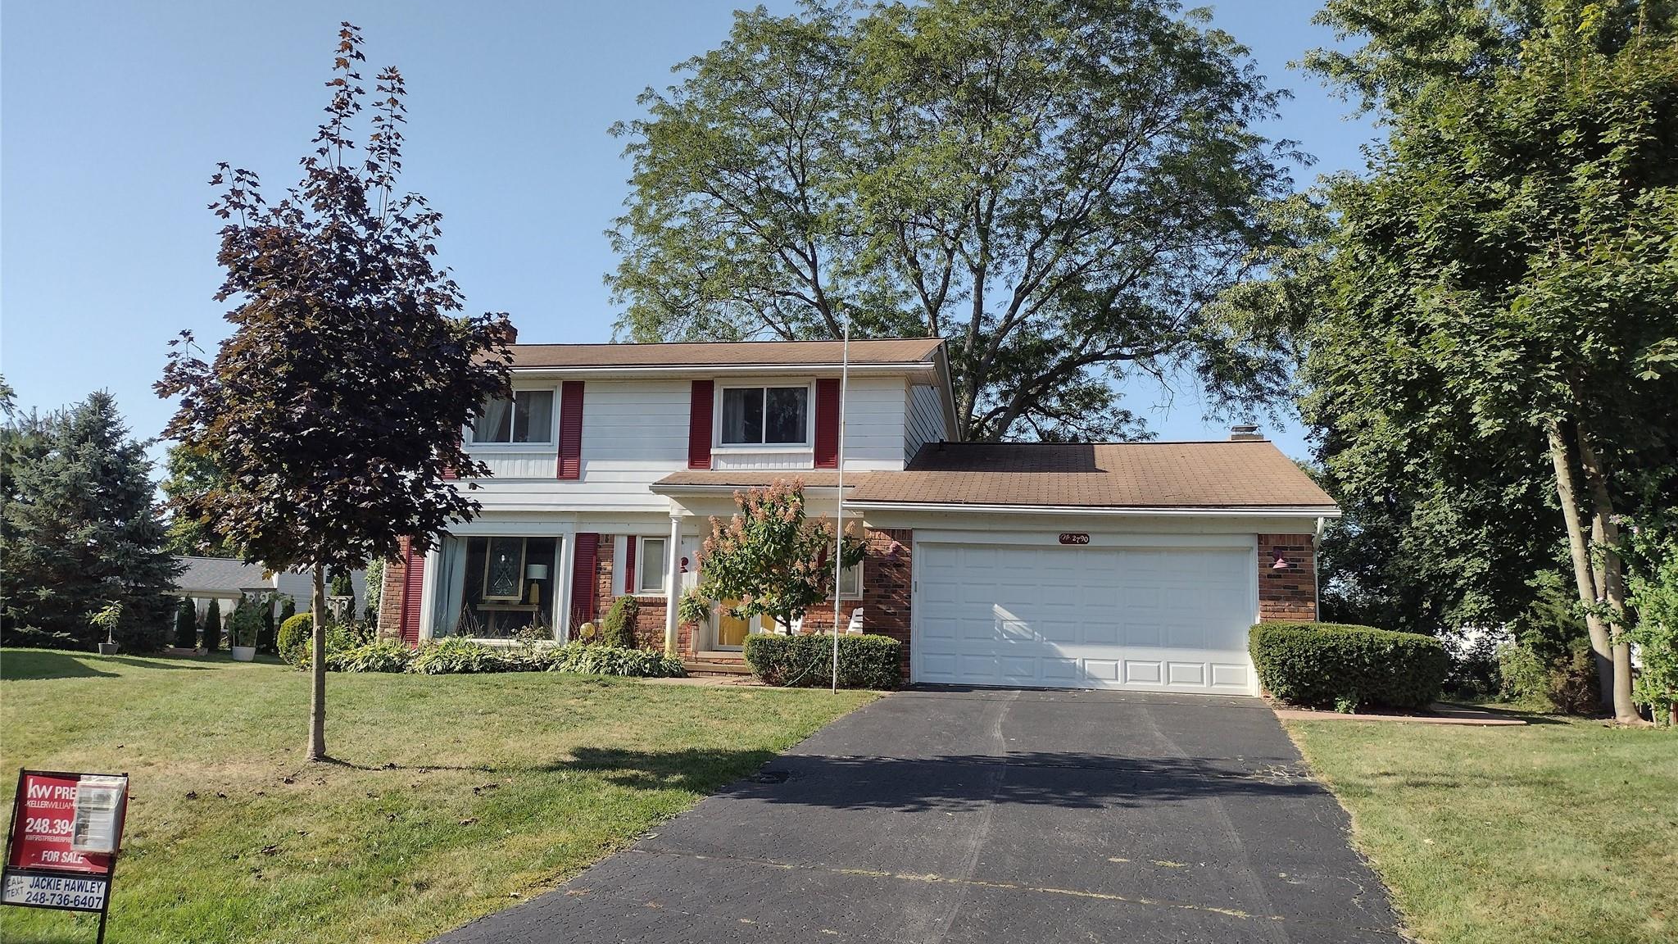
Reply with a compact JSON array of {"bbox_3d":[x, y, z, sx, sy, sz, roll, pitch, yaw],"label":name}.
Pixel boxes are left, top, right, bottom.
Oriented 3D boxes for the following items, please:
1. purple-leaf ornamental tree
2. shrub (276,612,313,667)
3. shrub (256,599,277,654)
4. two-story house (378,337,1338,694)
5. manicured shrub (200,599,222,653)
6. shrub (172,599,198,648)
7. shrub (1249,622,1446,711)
[{"bbox_3d":[-4.692,-0.887,12.353,3.189,7.034,3.189,0,-9,11],"label":"purple-leaf ornamental tree"},{"bbox_3d":[-9.394,2.950,23.100,0.958,0.972,0.958,0,-9,11],"label":"shrub"},{"bbox_3d":[-17.269,4.629,39.500,0.611,1.701,0.611,0,-9,11],"label":"shrub"},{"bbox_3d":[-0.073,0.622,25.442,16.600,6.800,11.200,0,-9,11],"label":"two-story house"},{"bbox_3d":[-18.951,4.668,39.500,0.619,1.622,0.619,0,-9,11],"label":"manicured shrub"},{"bbox_3d":[-19.742,4.599,39.500,0.692,1.563,0.692,0,-9,11],"label":"shrub"},{"bbox_3d":[6.934,2.645,17.892,2.528,1.106,1.250,0,-9,11],"label":"shrub"}]

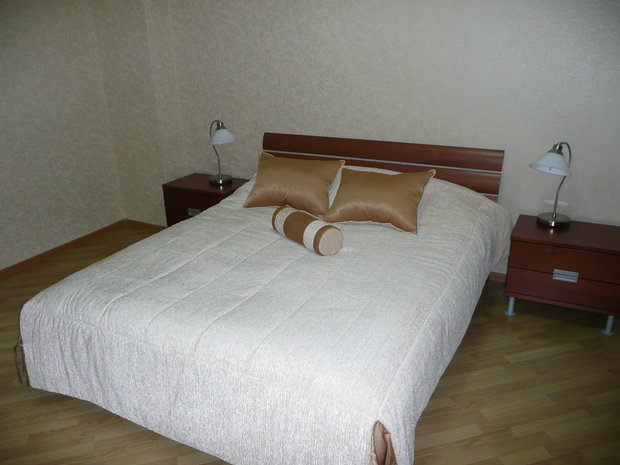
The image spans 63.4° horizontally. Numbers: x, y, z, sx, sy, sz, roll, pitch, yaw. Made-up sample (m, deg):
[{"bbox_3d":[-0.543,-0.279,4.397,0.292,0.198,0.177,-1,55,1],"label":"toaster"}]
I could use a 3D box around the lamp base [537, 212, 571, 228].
[{"bbox_3d":[1.450,-0.082,2.977,0.190,0.035,0.190,9,23,24],"label":"lamp base"}]

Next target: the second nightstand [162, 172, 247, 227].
[{"bbox_3d":[-0.770,-0.142,3.942,0.612,0.497,0.401,9,23,24],"label":"second nightstand"}]

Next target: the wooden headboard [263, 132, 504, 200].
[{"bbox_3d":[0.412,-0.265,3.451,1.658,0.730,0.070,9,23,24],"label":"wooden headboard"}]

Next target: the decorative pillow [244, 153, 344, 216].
[{"bbox_3d":[-0.111,-0.306,3.144,0.560,0.150,0.420,9,63,24],"label":"decorative pillow"}]

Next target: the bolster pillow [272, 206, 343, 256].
[{"bbox_3d":[-0.022,-0.015,2.637,0.145,0.145,0.410,-16,26,-35],"label":"bolster pillow"}]

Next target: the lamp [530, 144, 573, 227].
[{"bbox_3d":[1.413,-0.282,2.892,0.250,0.465,0.220,-5,22,-11],"label":"lamp"}]

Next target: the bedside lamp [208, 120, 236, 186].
[{"bbox_3d":[-0.672,-0.609,3.805,0.250,0.465,0.220,18,28,40],"label":"bedside lamp"}]

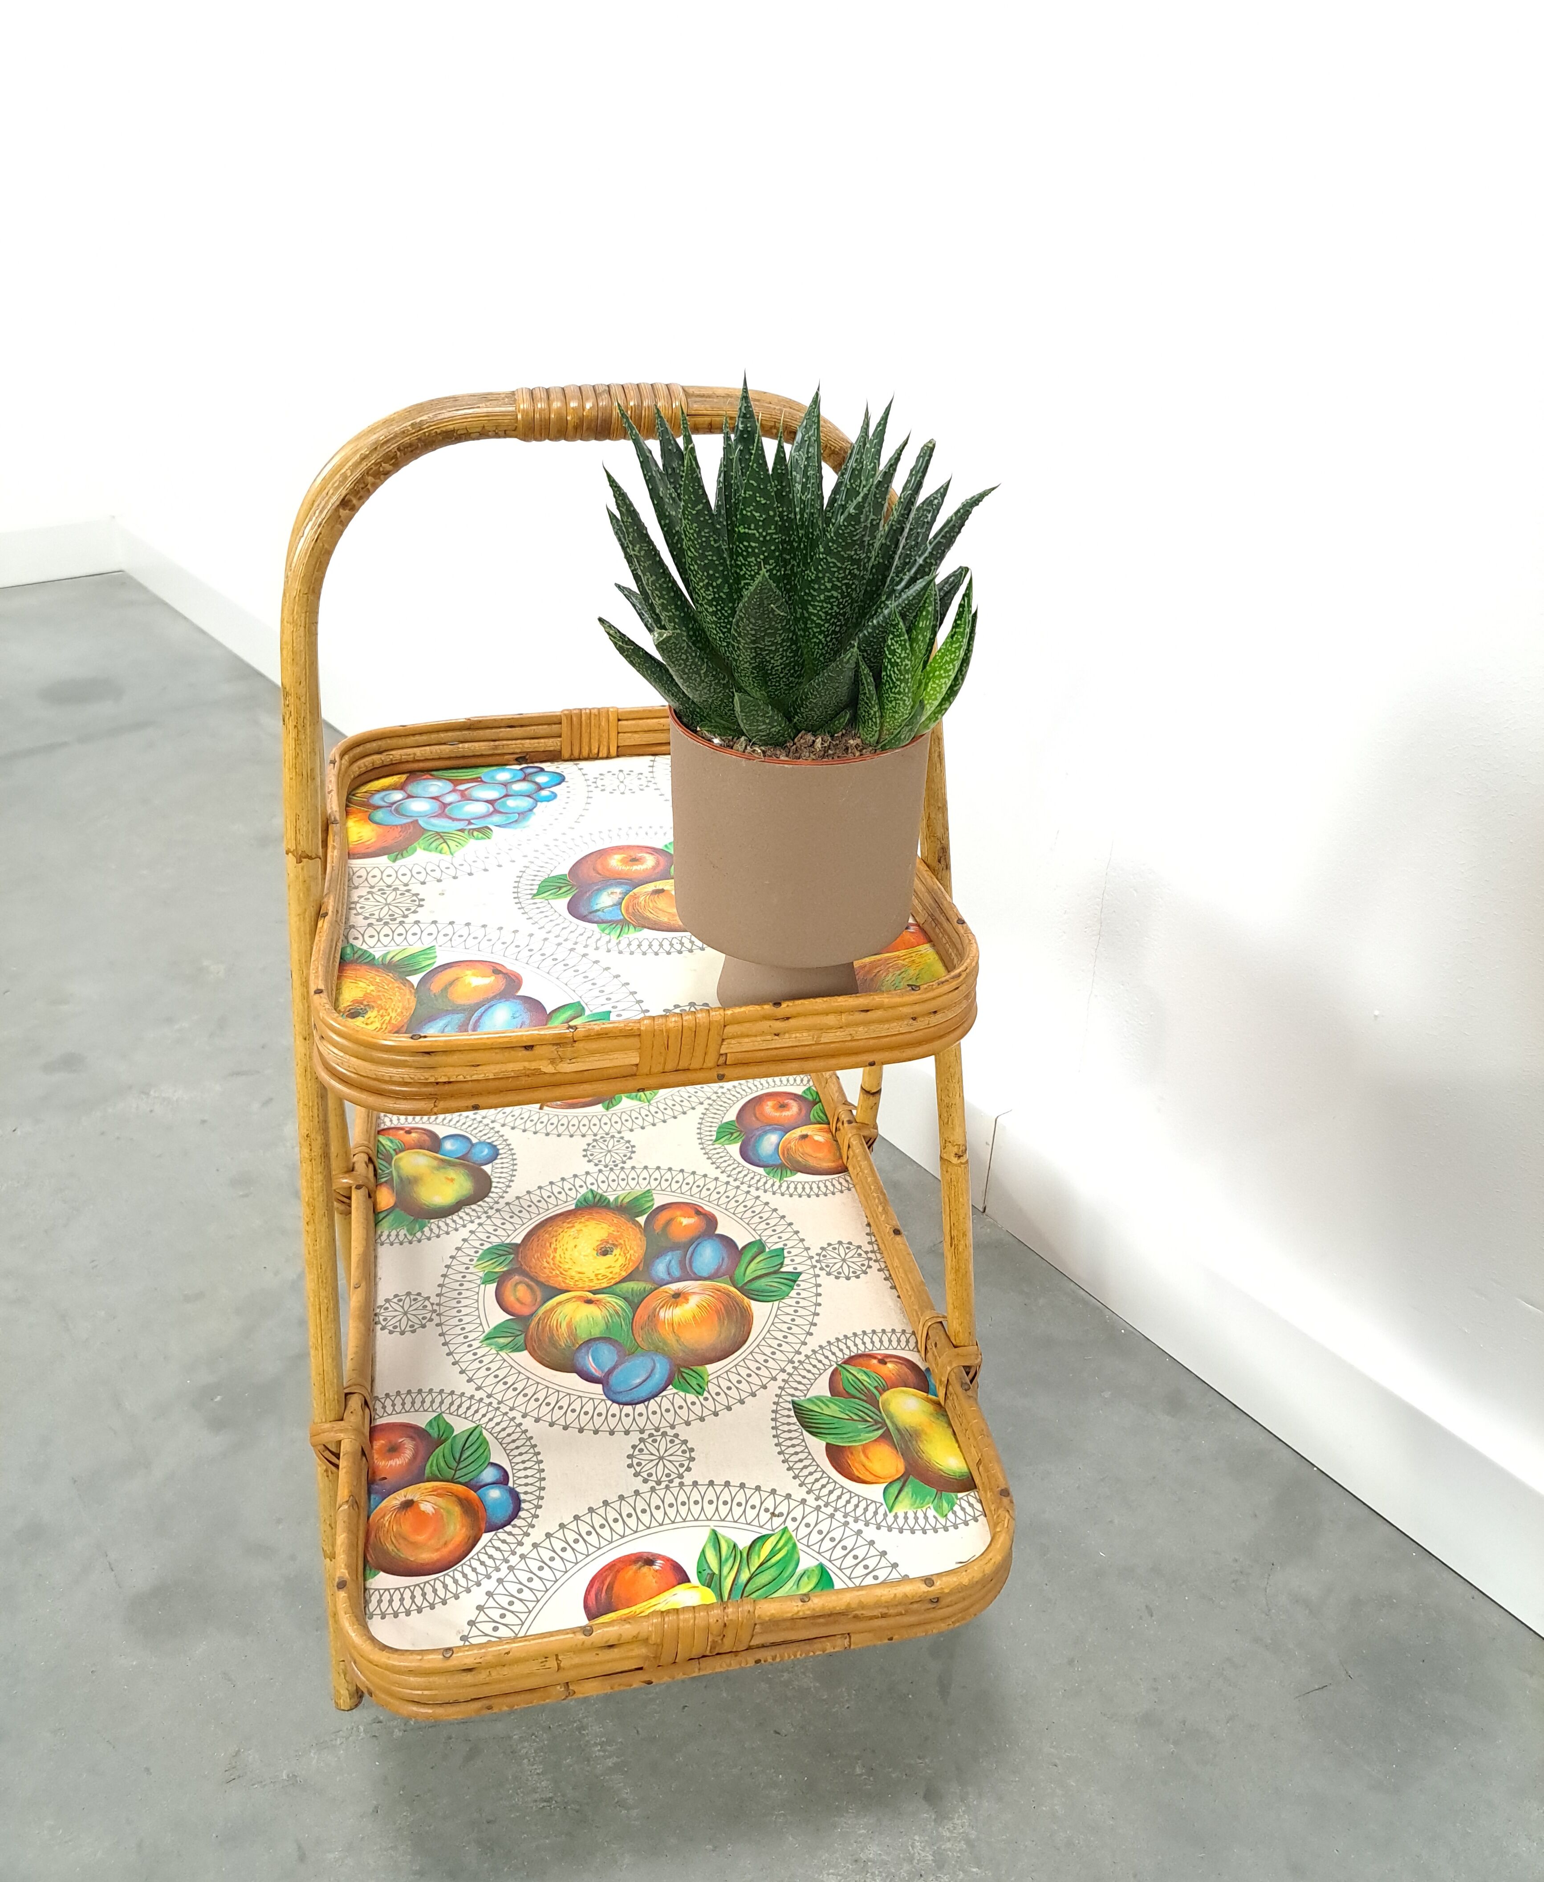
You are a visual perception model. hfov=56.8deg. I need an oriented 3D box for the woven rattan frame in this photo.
[{"bbox_3d":[-0.087,0.059,0.881,0.436,0.758,0.544,-5,29,-12],"label":"woven rattan frame"}]

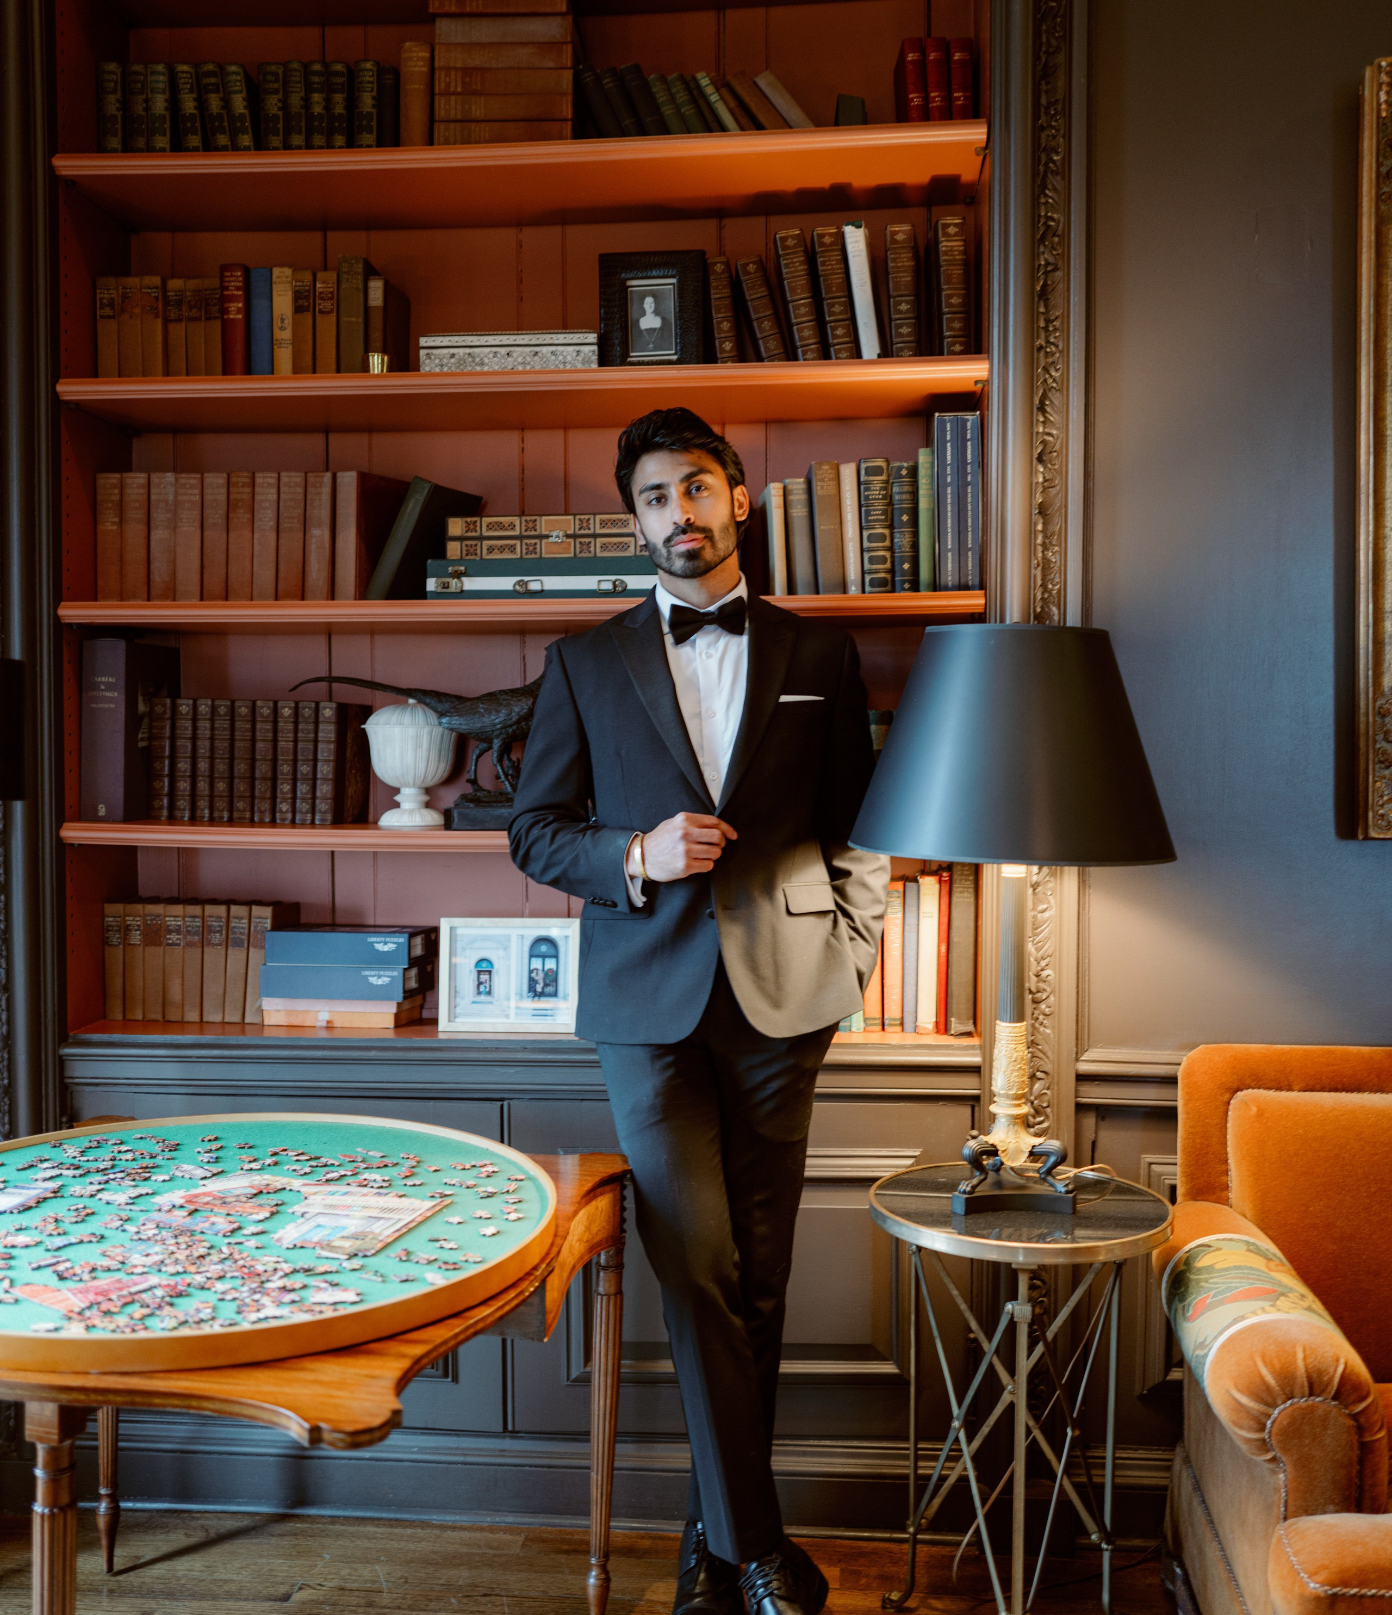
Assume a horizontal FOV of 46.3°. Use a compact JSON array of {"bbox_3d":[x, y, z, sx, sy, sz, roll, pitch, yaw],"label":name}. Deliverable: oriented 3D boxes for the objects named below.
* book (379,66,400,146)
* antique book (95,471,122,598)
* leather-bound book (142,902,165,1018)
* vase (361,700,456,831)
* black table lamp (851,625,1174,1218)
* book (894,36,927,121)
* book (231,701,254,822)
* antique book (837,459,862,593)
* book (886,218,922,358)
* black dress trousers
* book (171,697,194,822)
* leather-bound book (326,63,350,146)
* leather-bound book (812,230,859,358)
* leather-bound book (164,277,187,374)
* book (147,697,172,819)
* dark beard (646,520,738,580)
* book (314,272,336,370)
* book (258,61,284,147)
[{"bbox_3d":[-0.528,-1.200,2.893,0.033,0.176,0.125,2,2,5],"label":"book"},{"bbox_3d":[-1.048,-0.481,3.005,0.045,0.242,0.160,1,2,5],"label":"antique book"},{"bbox_3d":[-0.983,0.284,3.042,0.038,0.214,0.150,1,2,5],"label":"leather-bound book"},{"bbox_3d":[-0.508,-0.077,2.889,0.172,0.223,0.172,0,2,5],"label":"vase"},{"bbox_3d":[0.468,0.159,2.396,0.474,0.843,0.474,0,2,5],"label":"black table lamp"},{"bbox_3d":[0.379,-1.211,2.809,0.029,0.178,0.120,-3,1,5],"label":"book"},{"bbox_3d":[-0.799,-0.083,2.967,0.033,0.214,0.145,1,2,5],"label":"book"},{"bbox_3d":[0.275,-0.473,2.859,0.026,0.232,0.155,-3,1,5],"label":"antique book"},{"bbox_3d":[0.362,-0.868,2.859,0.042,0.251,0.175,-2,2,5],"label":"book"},{"bbox_3d":[0.031,0.647,2.459,0.358,0.930,0.300,0,2,3],"label":"black dress trousers"},{"bbox_3d":[-0.881,-0.083,2.899,0.035,0.215,0.155,2,2,8],"label":"book"},{"bbox_3d":[-0.609,-1.182,2.862,0.038,0.196,0.135,0,2,5],"label":"leather-bound book"},{"bbox_3d":[0.251,-0.871,2.882,0.044,0.256,0.170,-8,1,6],"label":"leather-bound book"},{"bbox_3d":[-0.926,-0.846,2.995,0.036,0.213,0.145,0,2,5],"label":"leather-bound book"},{"bbox_3d":[-0.967,-0.087,3.032,0.037,0.223,0.153,2,2,5],"label":"book"},{"bbox_3d":[-0.005,-0.392,2.460,0.130,0.088,0.085,-12,0,8],"label":"dark beard"},{"bbox_3d":[-0.627,-0.820,2.861,0.036,0.205,0.145,0,2,5],"label":"book"},{"bbox_3d":[-0.726,-1.185,2.872,0.042,0.200,0.135,0,2,5],"label":"book"}]

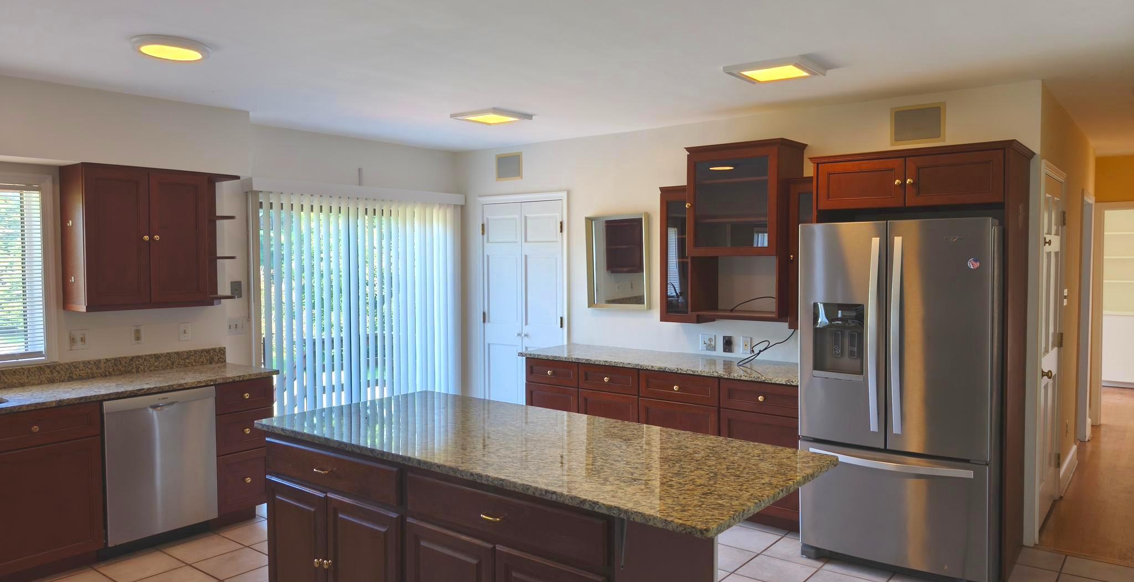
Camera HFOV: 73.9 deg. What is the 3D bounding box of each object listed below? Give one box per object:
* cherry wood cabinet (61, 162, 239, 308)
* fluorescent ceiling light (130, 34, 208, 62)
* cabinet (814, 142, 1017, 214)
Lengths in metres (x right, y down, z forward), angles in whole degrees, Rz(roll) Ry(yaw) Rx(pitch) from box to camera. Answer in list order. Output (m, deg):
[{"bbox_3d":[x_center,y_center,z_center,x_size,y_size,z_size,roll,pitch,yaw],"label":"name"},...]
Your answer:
[{"bbox_3d":[-2.467,-0.310,4.545,0.330,0.813,0.890,1,3,39],"label":"cherry wood cabinet"},{"bbox_3d":[-1.684,-1.026,3.206,0.304,0.040,0.304,-1,3,0],"label":"fluorescent ceiling light"},{"bbox_3d":[1.954,-0.588,4.171,0.984,0.305,0.666,1,2,38],"label":"cabinet"}]

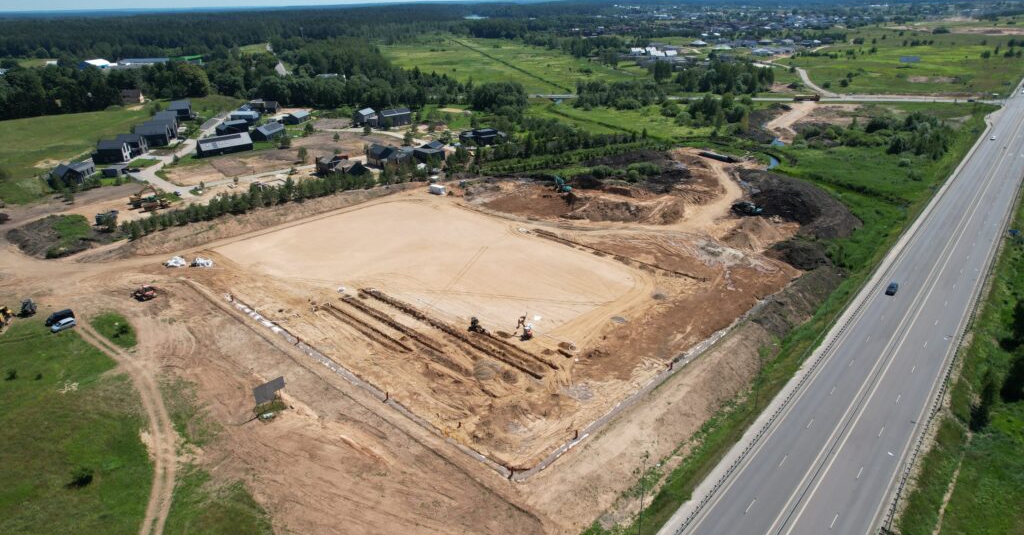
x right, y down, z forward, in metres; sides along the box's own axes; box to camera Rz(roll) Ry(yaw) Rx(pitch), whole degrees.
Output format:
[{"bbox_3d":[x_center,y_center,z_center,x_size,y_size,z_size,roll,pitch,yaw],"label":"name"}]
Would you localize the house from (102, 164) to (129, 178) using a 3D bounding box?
[{"bbox_3d":[-163.400,-39.300,256.780,6.200,3.000,5.400,-5,23,-10],"label":"house"}]

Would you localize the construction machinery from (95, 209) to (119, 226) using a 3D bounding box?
[{"bbox_3d":[-131.250,-16.270,202.530,2.500,3.200,6.300,18,29,37],"label":"construction machinery"}]

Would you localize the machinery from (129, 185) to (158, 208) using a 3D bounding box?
[{"bbox_3d":[-129.720,-25.200,219.820,9.000,5.900,2.800,-15,27,-29],"label":"machinery"}]

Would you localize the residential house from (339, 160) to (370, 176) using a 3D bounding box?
[{"bbox_3d":[-65.340,-40.900,256.480,10.000,6.200,9.500,-18,28,-34],"label":"residential house"}]

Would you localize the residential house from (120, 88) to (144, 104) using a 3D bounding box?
[{"bbox_3d":[-269.550,-121.400,444.630,12.000,8.000,6.800,0,23,2],"label":"residential house"}]

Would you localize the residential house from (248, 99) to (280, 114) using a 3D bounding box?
[{"bbox_3d":[-154.970,-101.240,396.360,16.500,6.600,7.500,4,24,12],"label":"residential house"}]

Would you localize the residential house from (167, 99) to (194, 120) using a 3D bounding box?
[{"bbox_3d":[-200.650,-94.550,379.530,11.700,9.200,8.000,-4,23,-7],"label":"residential house"}]

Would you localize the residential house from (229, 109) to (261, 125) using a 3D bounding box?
[{"bbox_3d":[-158.780,-89.720,373.510,14.000,5.500,9.000,0,23,3],"label":"residential house"}]

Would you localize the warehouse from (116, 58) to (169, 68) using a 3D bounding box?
[{"bbox_3d":[-387.970,-214.450,659.410,46.000,8.800,21.000,-2,23,-2],"label":"warehouse"}]

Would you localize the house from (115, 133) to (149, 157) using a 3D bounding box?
[{"bbox_3d":[-181.470,-58.630,298.470,11.300,8.100,7.300,-3,23,-5],"label":"house"}]

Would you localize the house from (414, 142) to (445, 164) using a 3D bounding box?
[{"bbox_3d":[-36.370,-50.590,277.410,10.500,6.500,11.500,16,28,34],"label":"house"}]

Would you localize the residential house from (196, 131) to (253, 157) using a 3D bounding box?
[{"bbox_3d":[-132.330,-56.330,287.150,22.500,7.000,9.400,-21,30,-38],"label":"residential house"}]

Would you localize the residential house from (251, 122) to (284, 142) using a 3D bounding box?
[{"bbox_3d":[-128.270,-71.320,328.120,9.000,6.200,17.000,5,24,14],"label":"residential house"}]

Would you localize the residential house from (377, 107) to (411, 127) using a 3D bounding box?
[{"bbox_3d":[-65.040,-83.190,347.930,15.800,8.800,8.300,-15,27,-30],"label":"residential house"}]

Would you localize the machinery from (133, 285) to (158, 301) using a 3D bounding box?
[{"bbox_3d":[-90.420,6.250,153.650,5.300,2.700,2.200,-17,28,-32],"label":"machinery"}]

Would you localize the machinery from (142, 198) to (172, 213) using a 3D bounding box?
[{"bbox_3d":[-121.840,-21.670,214.570,8.200,3.300,2.600,-20,30,-38],"label":"machinery"}]

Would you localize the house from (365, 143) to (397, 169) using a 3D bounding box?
[{"bbox_3d":[-55.370,-46.950,264.940,10.500,6.800,9.000,20,31,41],"label":"house"}]

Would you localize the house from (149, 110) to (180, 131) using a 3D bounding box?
[{"bbox_3d":[-192.630,-81.540,349.520,11.300,9.100,8.300,-5,23,-8],"label":"house"}]

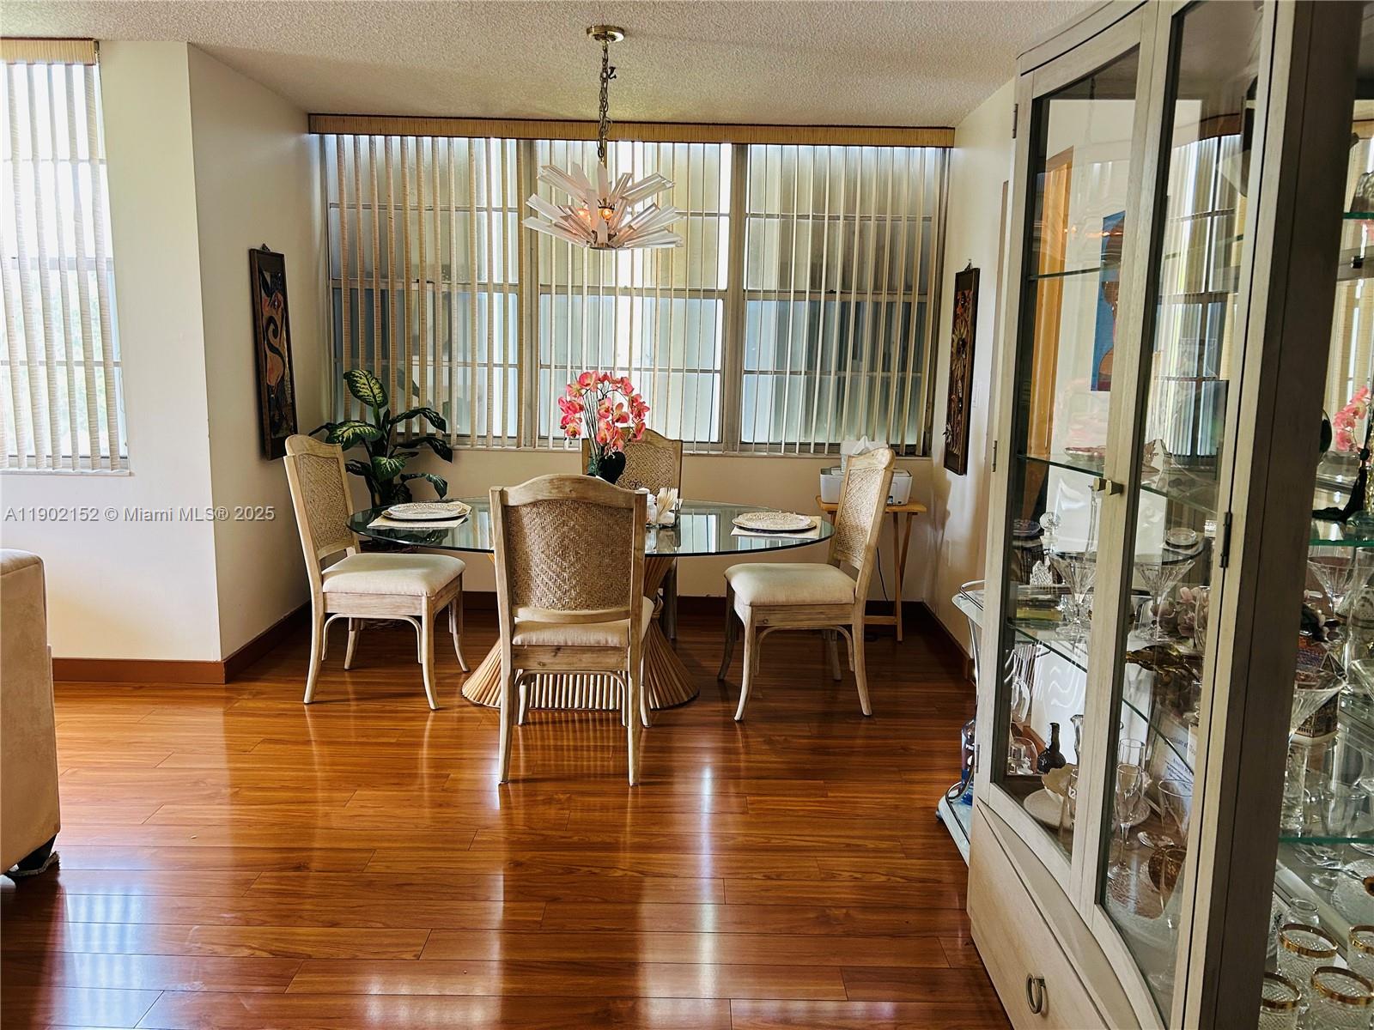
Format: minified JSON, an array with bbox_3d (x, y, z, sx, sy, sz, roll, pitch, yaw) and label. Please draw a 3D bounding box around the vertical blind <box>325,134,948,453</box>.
[{"bbox_3d":[-0.266,-1.075,5.176,3.050,1.530,0.120,1,9,0],"label":"vertical blind"}]

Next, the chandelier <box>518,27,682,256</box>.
[{"bbox_3d":[-0.308,-1.368,3.782,0.581,0.732,0.581,1,9,0],"label":"chandelier"}]

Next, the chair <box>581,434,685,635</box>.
[{"bbox_3d":[-0.268,0.144,4.669,0.520,1.000,0.600,1,9,0],"label":"chair"}]

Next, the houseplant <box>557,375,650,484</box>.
[{"bbox_3d":[-0.308,-0.240,3.820,0.330,0.570,0.280,1,9,0],"label":"houseplant"}]

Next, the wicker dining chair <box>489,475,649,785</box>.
[{"bbox_3d":[-0.377,0.330,3.518,0.518,1.033,0.609,1,9,-1],"label":"wicker dining chair"}]

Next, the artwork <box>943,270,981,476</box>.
[{"bbox_3d":[1.257,-0.651,4.714,0.030,0.910,0.325,1,9,0],"label":"artwork"}]

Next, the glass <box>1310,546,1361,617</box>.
[{"bbox_3d":[1.379,0.197,2.204,0.125,0.165,0.125,1,9,0],"label":"glass"}]

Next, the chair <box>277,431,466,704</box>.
[{"bbox_3d":[-1.247,0.206,4.202,0.609,1.033,0.518,1,9,2],"label":"chair"}]

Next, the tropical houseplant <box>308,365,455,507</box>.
[{"bbox_3d":[-1.454,-0.059,4.984,0.620,1.240,0.580,1,9,0],"label":"tropical houseplant"}]

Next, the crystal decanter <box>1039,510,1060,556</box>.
[{"bbox_3d":[0.895,0.132,2.567,0.110,0.285,0.110,1,9,0],"label":"crystal decanter"}]

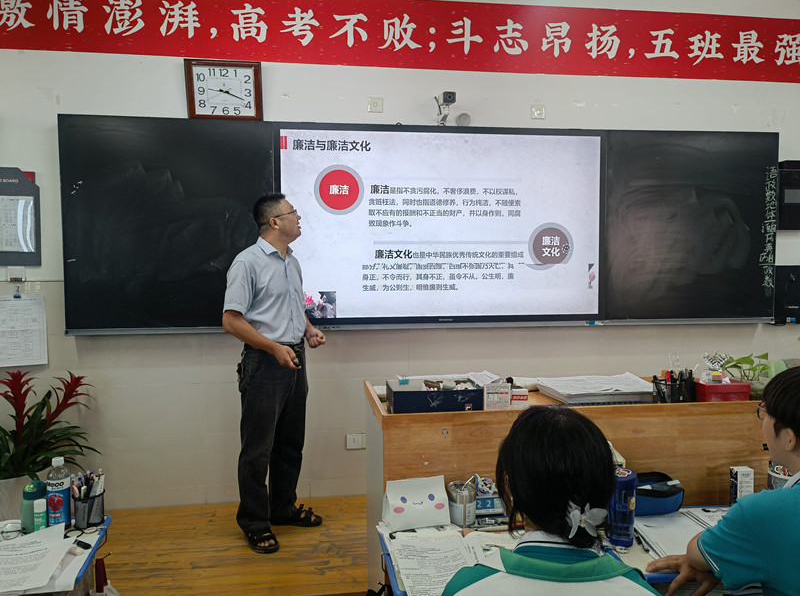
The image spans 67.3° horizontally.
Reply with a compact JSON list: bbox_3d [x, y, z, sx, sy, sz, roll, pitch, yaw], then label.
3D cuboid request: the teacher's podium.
[{"bbox_3d":[0.666,0.888,2.327,1.532,1.078,0.590,-1,3,-7],"label":"teacher's podium"}]

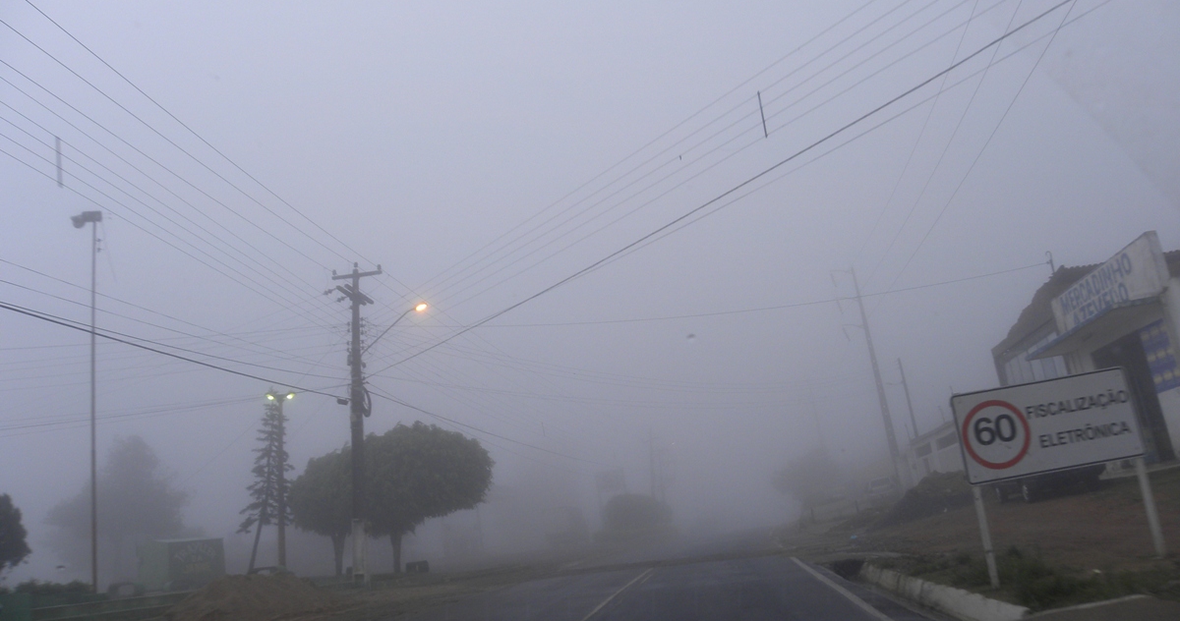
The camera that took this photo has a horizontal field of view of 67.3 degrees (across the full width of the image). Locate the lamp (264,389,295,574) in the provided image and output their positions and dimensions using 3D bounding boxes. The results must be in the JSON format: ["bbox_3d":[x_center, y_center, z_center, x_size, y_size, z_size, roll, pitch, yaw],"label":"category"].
[{"bbox_3d":[-12.007,6.617,34.543,1.250,7.010,0.400,-1,-15,-19],"label":"lamp"}]

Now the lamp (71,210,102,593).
[{"bbox_3d":[-16.955,2.806,30.064,1.000,13.228,0.400,2,-17,-29],"label":"lamp"}]

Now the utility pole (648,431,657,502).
[{"bbox_3d":[6.130,16.195,86.438,1.300,9.225,0.350,-8,-14,7],"label":"utility pole"}]

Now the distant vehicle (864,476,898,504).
[{"bbox_3d":[16.361,10.238,50.302,1.720,1.500,4.200,-9,-15,11],"label":"distant vehicle"}]

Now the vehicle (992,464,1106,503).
[{"bbox_3d":[11.821,4.270,23.180,1.600,1.450,3.850,-9,-15,9],"label":"vehicle"}]

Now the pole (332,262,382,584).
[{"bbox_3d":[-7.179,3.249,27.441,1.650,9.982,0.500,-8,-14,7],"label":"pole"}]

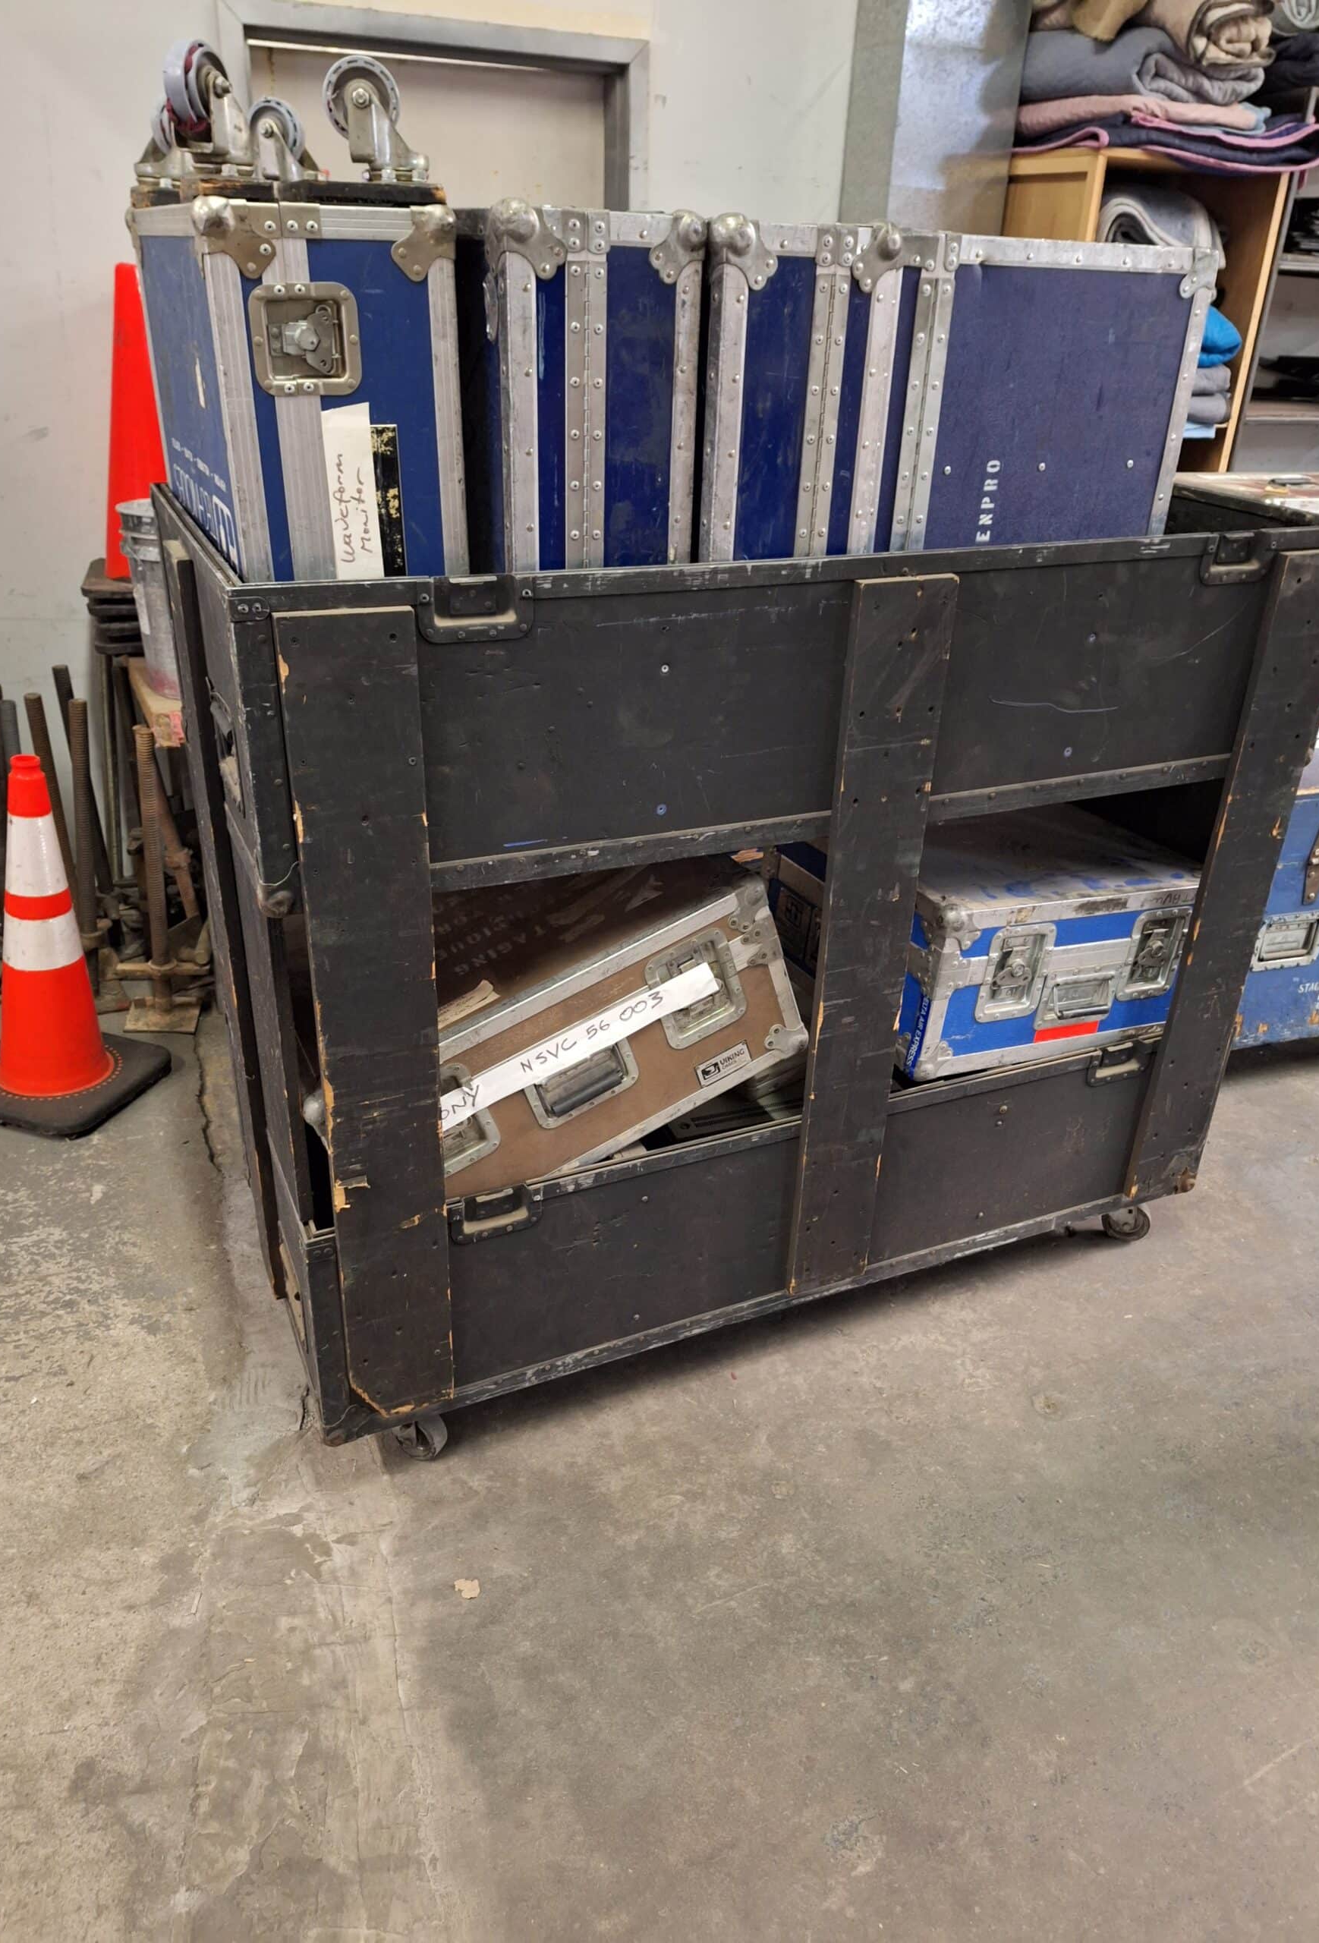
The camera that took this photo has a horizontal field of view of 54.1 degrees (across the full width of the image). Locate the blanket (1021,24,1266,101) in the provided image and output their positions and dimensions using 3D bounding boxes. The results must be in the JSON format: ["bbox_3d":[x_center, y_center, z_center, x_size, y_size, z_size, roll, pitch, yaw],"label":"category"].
[{"bbox_3d":[1.264,-2.394,3.451,0.440,0.170,0.500,-10,30,-22],"label":"blanket"}]

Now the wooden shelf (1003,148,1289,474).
[{"bbox_3d":[1.286,-1.377,3.980,0.680,1.880,0.430,-10,30,-22],"label":"wooden shelf"}]

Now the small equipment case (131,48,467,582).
[{"bbox_3d":[-0.420,-0.584,1.502,0.230,0.760,0.600,-10,30,-22],"label":"small equipment case"}]

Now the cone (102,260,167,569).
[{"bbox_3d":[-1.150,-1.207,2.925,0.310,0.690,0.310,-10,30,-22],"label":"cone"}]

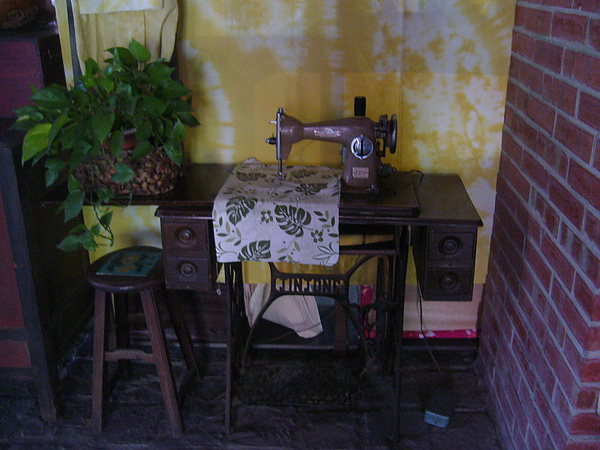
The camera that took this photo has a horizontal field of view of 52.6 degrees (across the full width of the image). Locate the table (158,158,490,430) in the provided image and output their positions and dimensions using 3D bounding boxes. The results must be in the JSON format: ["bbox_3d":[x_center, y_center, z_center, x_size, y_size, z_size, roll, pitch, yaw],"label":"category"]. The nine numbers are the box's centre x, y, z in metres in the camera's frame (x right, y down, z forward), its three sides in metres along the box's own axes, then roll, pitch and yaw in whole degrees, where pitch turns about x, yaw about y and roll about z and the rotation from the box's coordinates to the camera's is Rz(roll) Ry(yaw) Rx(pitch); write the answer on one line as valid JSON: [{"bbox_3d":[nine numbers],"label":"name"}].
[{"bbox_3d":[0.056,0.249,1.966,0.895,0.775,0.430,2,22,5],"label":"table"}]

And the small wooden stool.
[{"bbox_3d":[-0.519,0.377,2.004,0.310,0.515,0.325,2,22,5],"label":"small wooden stool"}]

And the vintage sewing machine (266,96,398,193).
[{"bbox_3d":[0.093,-0.255,1.806,0.387,0.270,0.190,2,22,5],"label":"vintage sewing machine"}]

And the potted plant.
[{"bbox_3d":[-0.563,-0.258,1.782,0.535,0.550,0.420,2,22,5],"label":"potted plant"}]

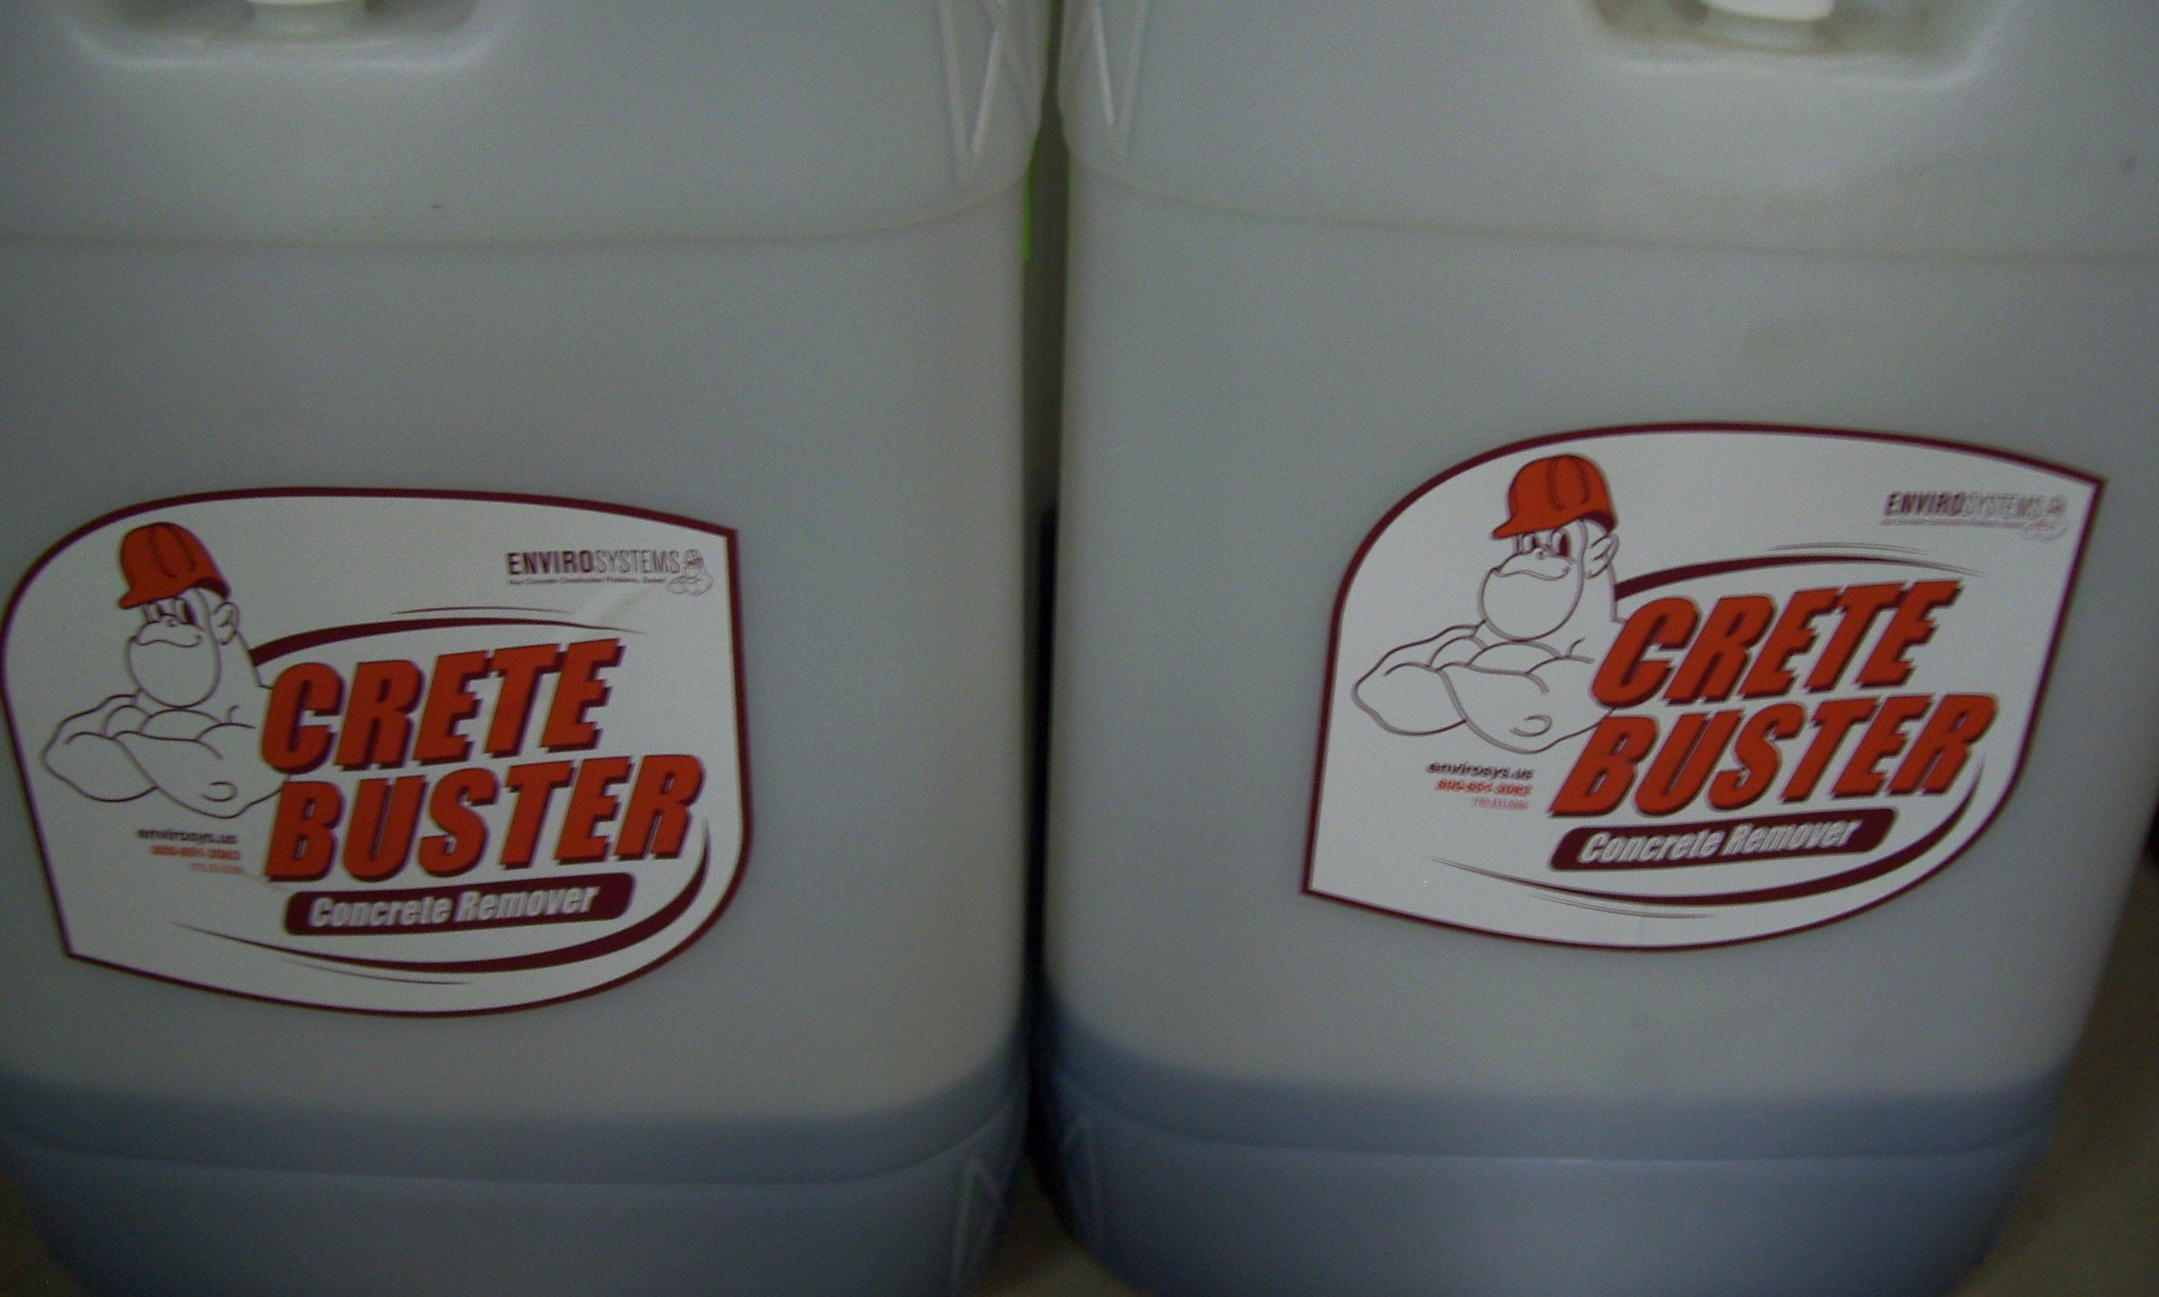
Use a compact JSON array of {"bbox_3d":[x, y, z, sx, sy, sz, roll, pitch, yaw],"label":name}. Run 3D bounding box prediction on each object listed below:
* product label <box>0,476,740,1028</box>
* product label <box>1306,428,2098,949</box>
[{"bbox_3d":[-0.179,0.029,0.578,0.192,0.152,0.005,0,25,1],"label":"product label"},{"bbox_3d":[0.163,0.013,0.587,0.192,0.152,0.005,1,25,-5],"label":"product label"}]

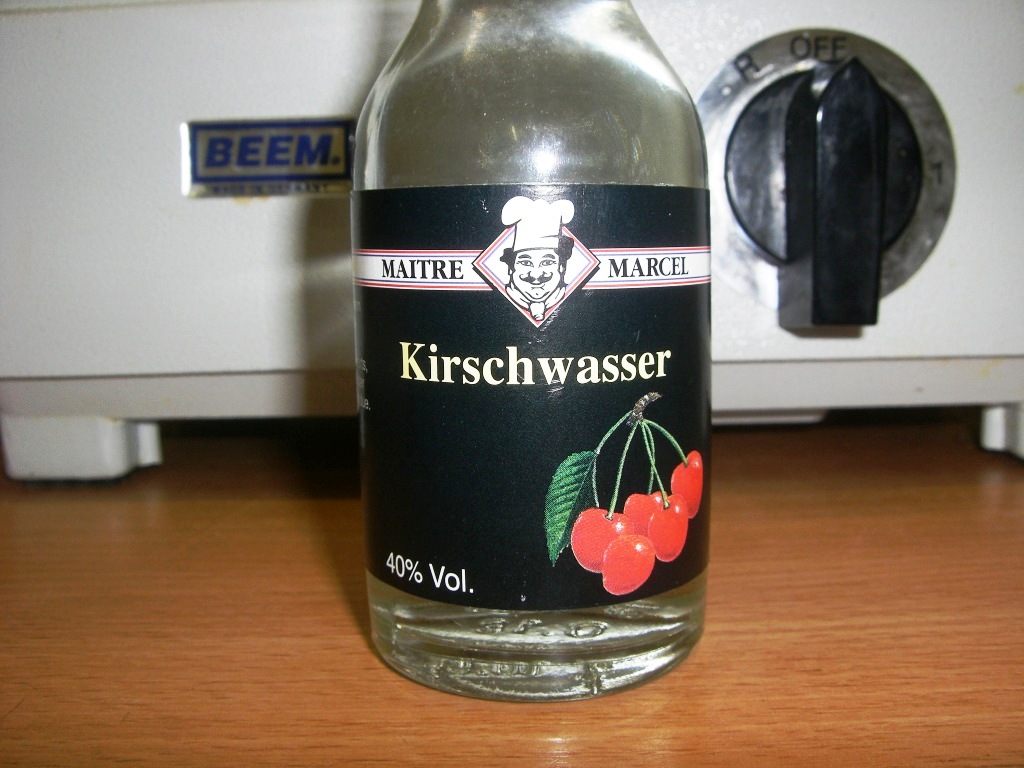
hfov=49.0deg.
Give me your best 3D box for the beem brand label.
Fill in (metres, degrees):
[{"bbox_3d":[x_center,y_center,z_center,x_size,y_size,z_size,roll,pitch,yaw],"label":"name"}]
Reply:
[{"bbox_3d":[-0.053,-0.049,0.246,0.038,0.017,0.002,-1,7,0],"label":"beem brand label"}]

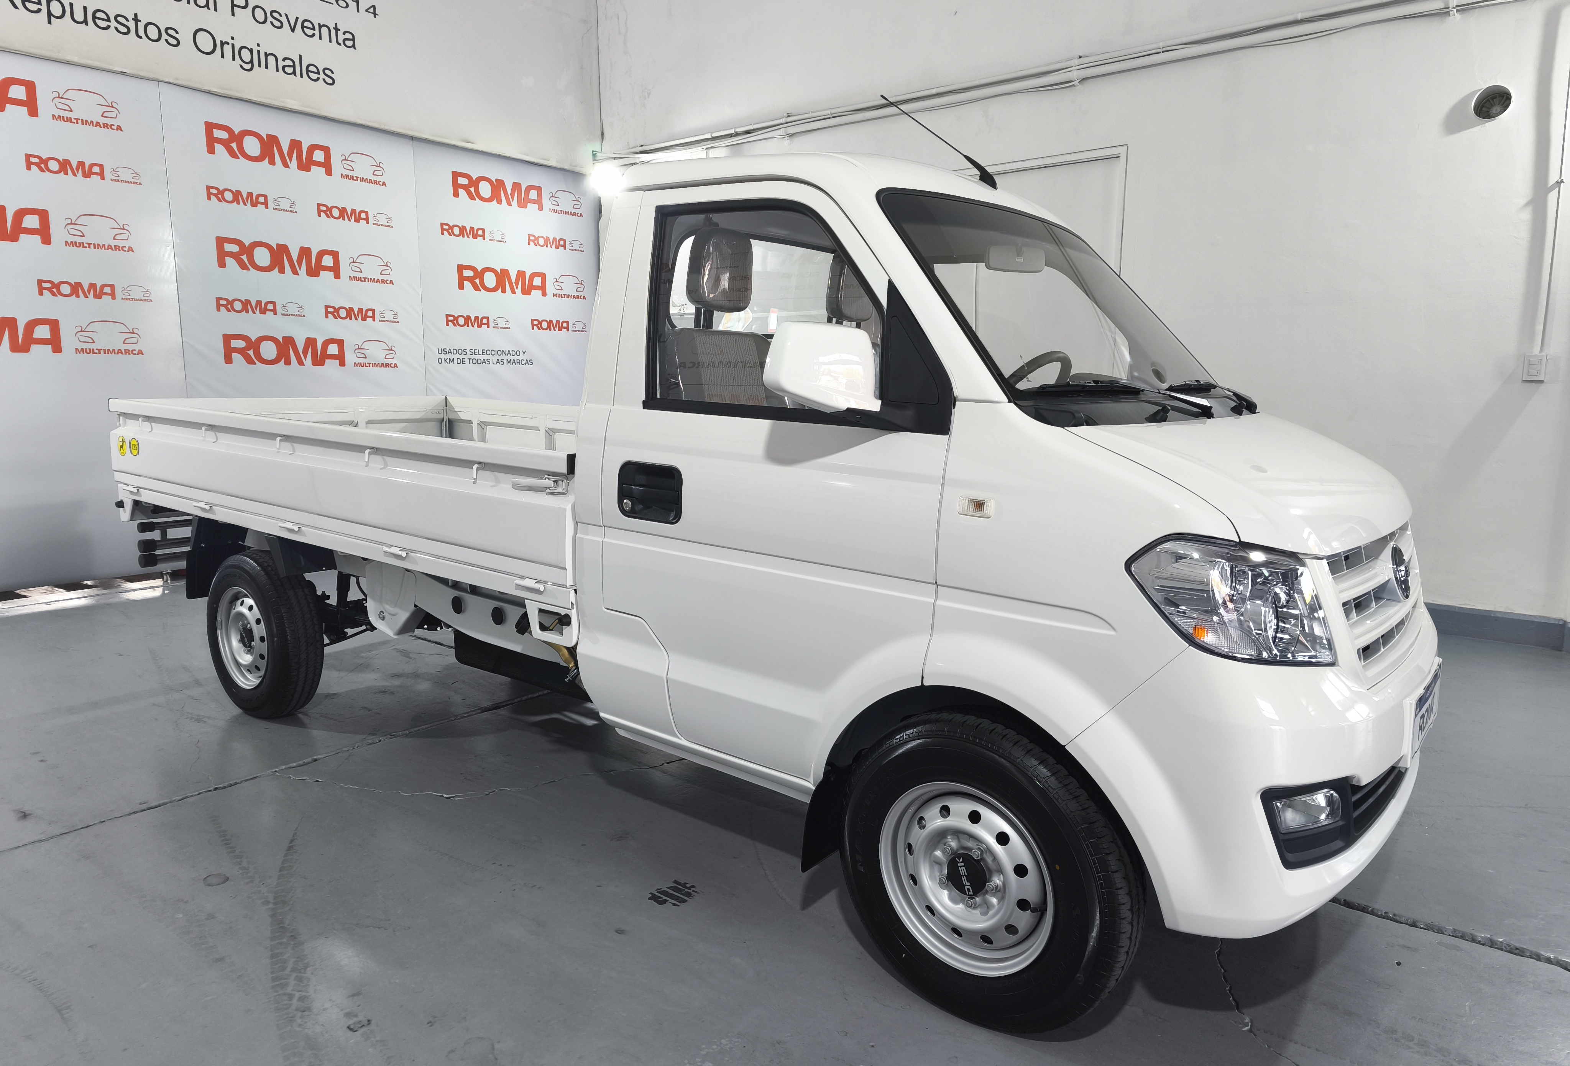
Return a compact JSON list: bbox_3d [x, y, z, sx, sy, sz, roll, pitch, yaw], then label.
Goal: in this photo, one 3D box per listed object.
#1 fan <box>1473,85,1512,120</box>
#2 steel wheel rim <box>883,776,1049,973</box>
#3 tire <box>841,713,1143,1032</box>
[{"bbox_3d":[3.442,-2.096,5.075,0.165,0.165,0.100,7,11,39],"label":"fan"},{"bbox_3d":[0.393,0.682,2.131,0.390,0.390,0.140,7,11,39],"label":"steel wheel rim"},{"bbox_3d":[0.399,0.681,2.139,0.620,0.620,0.180,7,11,39],"label":"tire"}]

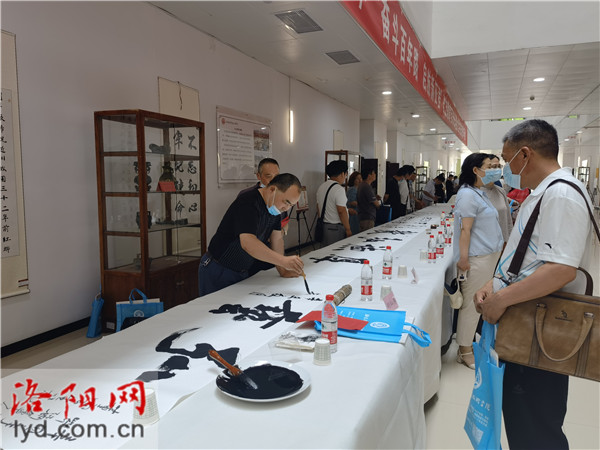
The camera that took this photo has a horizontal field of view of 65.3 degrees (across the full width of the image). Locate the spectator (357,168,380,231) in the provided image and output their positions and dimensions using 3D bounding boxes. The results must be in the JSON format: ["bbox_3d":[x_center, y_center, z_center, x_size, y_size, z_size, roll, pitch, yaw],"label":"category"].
[{"bbox_3d":[1.024,-0.055,7.100,0.360,1.620,0.450,-2,6,-24],"label":"spectator"}]

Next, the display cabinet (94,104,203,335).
[{"bbox_3d":[-1.437,-0.039,4.705,0.508,2.034,1.002,2,6,22],"label":"display cabinet"}]

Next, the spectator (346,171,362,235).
[{"bbox_3d":[0.872,-0.054,7.350,0.340,1.570,0.430,-1,6,-8],"label":"spectator"}]

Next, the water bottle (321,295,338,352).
[{"bbox_3d":[0.120,0.398,1.881,0.065,0.230,0.065,0,5,0],"label":"water bottle"}]

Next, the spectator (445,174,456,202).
[{"bbox_3d":[4.888,-0.824,15.200,0.350,1.610,0.450,0,5,-5],"label":"spectator"}]

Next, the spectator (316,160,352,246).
[{"bbox_3d":[0.413,0.068,5.600,0.310,1.660,0.460,-5,7,-42],"label":"spectator"}]

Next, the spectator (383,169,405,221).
[{"bbox_3d":[1.748,-0.233,8.750,0.450,1.660,0.480,-2,6,-20],"label":"spectator"}]

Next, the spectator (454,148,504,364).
[{"bbox_3d":[1.434,0.259,3.760,0.330,1.630,0.450,3,6,31],"label":"spectator"}]

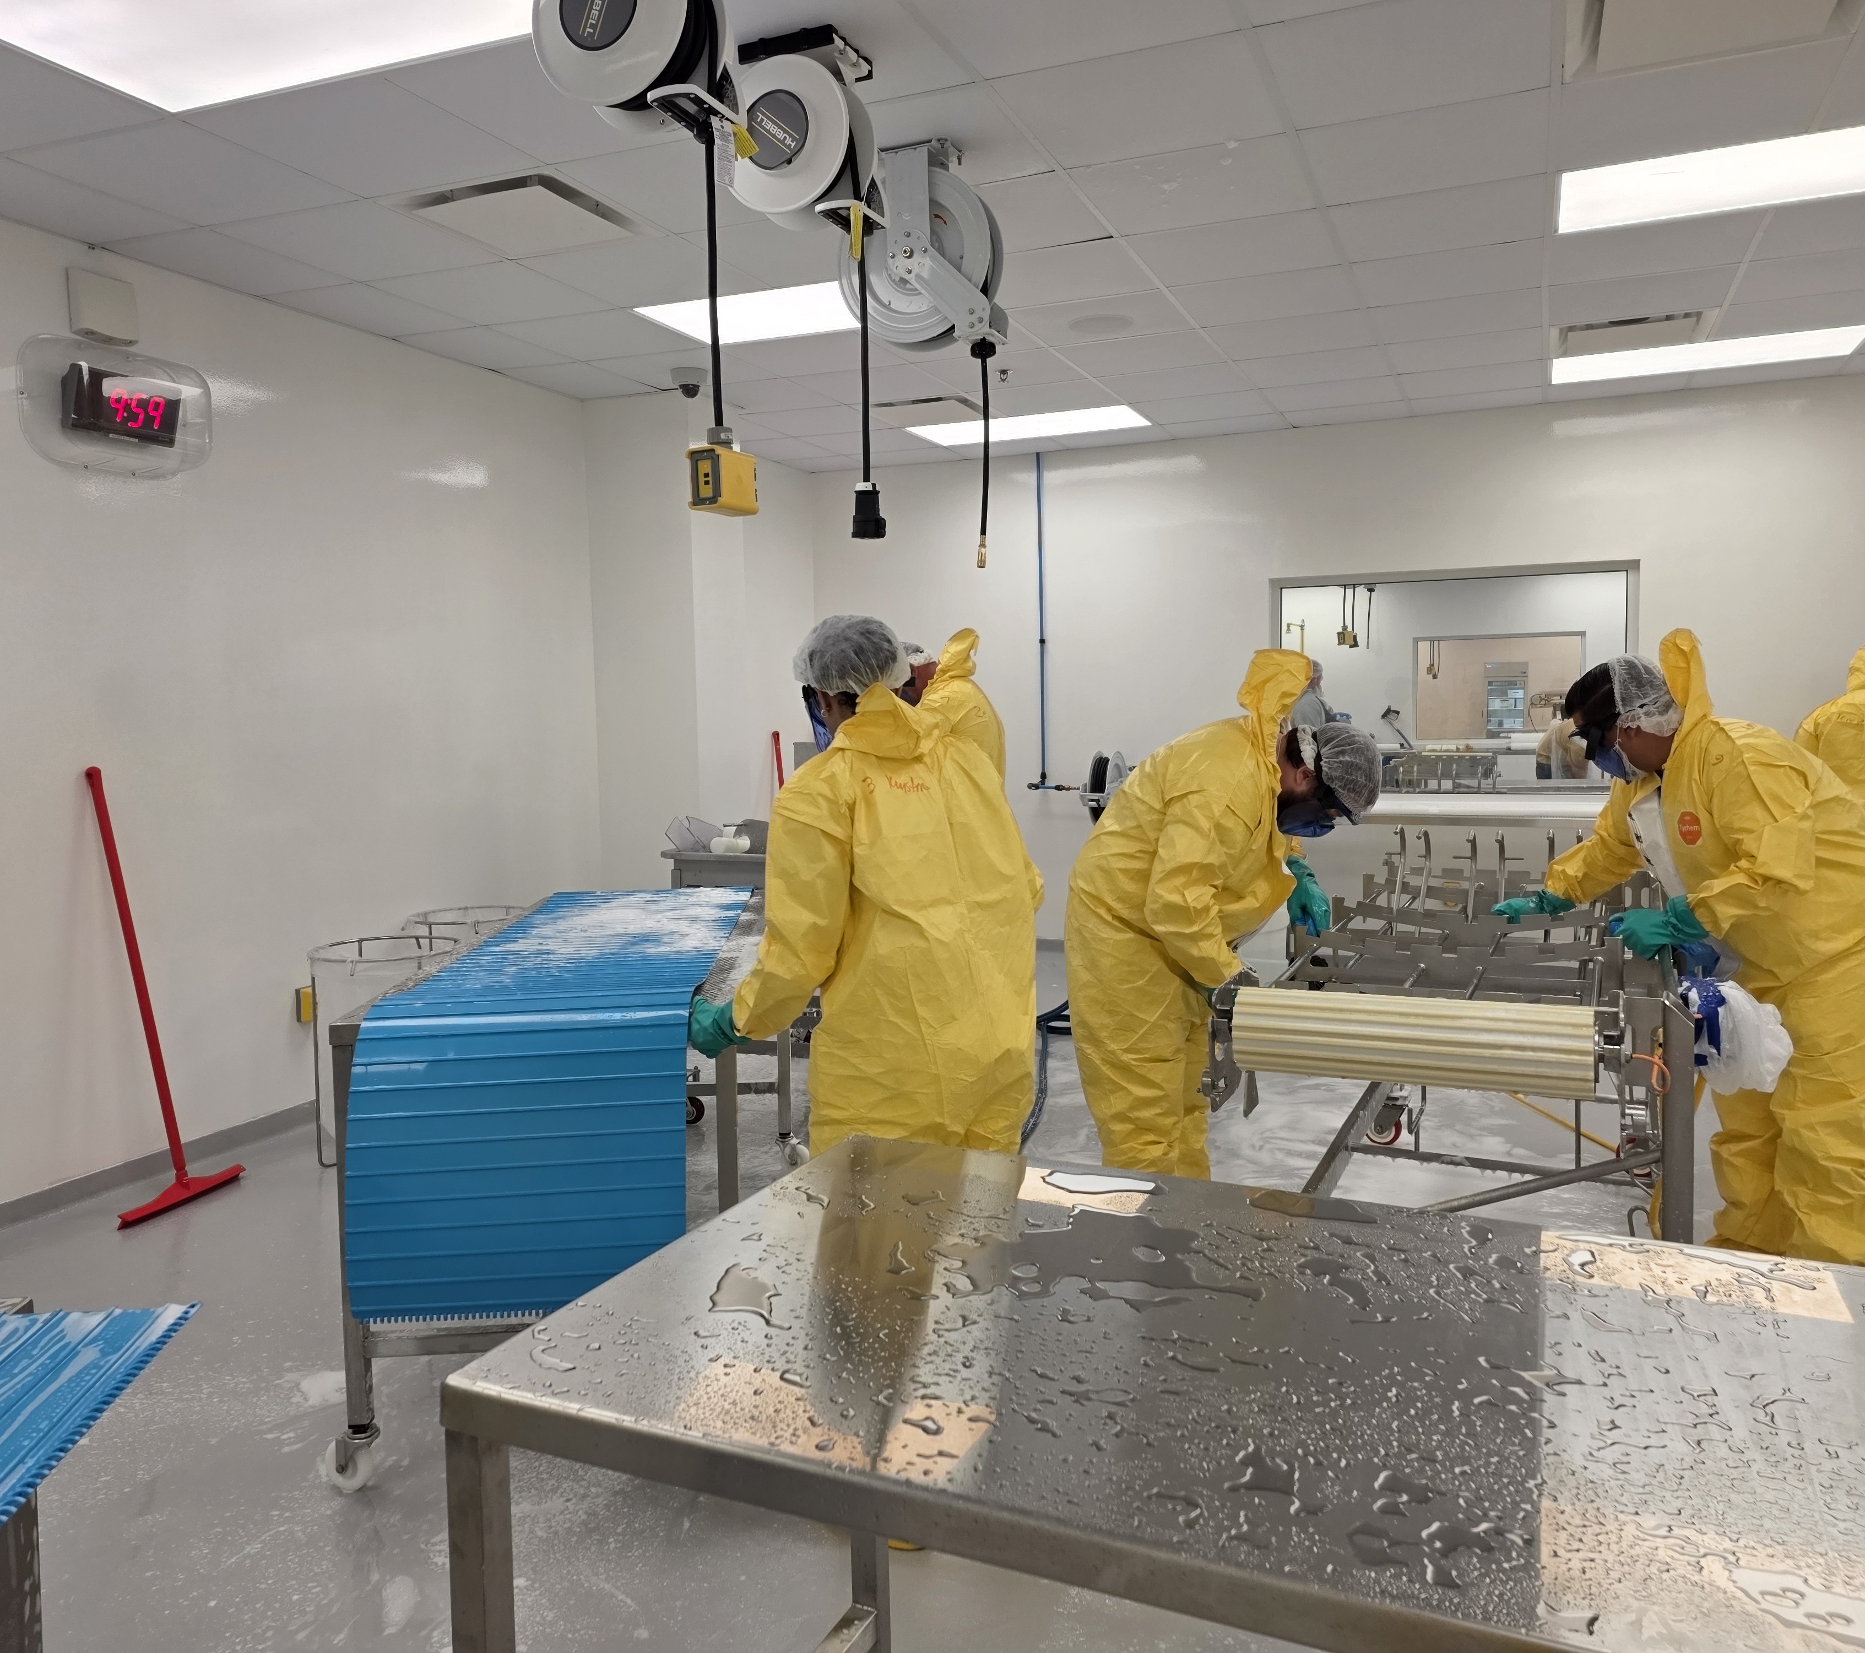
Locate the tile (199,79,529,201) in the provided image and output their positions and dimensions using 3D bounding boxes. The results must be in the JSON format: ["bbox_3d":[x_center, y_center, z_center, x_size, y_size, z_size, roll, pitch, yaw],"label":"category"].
[{"bbox_3d":[-1.411,-1.726,3.670,0.605,0.020,0.605,1,5,22],"label":"tile"}]

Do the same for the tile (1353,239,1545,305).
[{"bbox_3d":[1.773,-1.890,4.998,0.605,0.020,0.605,1,5,22],"label":"tile"}]

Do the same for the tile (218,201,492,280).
[{"bbox_3d":[-1.744,-1.782,4.463,0.605,0.020,0.605,1,5,22],"label":"tile"}]

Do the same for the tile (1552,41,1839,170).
[{"bbox_3d":[1.872,-1.783,3.639,0.605,0.020,0.605,1,5,22],"label":"tile"}]

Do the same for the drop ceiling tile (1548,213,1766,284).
[{"bbox_3d":[2.333,-1.880,4.763,0.605,0.020,0.605,1,5,22],"label":"drop ceiling tile"}]

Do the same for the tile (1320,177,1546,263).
[{"bbox_3d":[1.542,-1.846,4.434,0.600,0.025,0.600,1,5,22],"label":"tile"}]

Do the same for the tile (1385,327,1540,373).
[{"bbox_3d":[2.233,-1.985,6.104,0.598,0.020,0.598,1,5,22],"label":"tile"}]

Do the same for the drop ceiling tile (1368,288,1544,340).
[{"bbox_3d":[2.007,-1.944,5.557,0.600,0.025,0.600,1,5,22],"label":"drop ceiling tile"}]

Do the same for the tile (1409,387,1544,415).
[{"bbox_3d":[2.656,-2.074,7.126,0.598,0.020,0.390,1,5,22],"label":"tile"}]

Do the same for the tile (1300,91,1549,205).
[{"bbox_3d":[1.311,-1.792,3.874,0.605,0.020,0.605,1,5,22],"label":"tile"}]

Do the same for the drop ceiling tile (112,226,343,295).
[{"bbox_3d":[-2.200,-1.791,4.647,0.410,0.020,0.605,1,5,22],"label":"drop ceiling tile"}]

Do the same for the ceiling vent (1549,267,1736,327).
[{"bbox_3d":[2.564,-1.938,5.324,0.605,0.040,0.605,1,5,22],"label":"ceiling vent"}]

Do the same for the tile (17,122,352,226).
[{"bbox_3d":[-1.975,-1.734,3.901,0.605,0.020,0.605,1,5,22],"label":"tile"}]

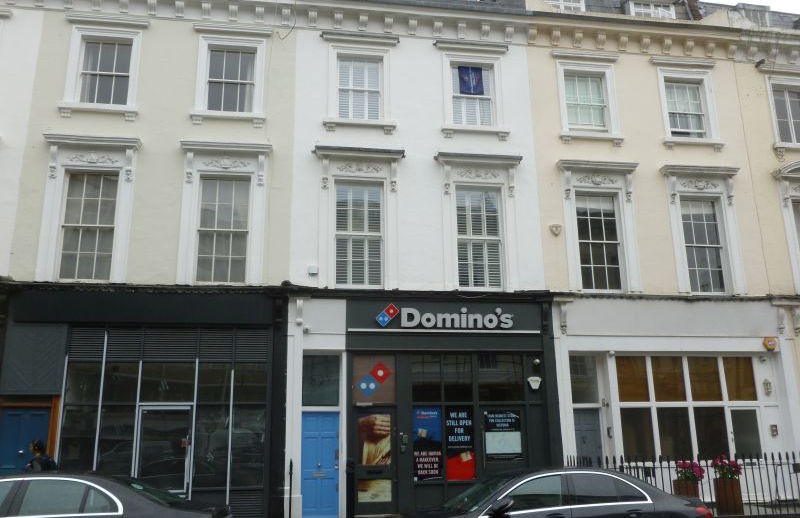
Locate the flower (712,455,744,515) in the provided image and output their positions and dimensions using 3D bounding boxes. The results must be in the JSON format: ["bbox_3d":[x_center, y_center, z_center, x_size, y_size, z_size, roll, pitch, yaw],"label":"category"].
[{"bbox_3d":[6.192,4.270,12.216,0.410,1.060,0.390,1,-14,-9],"label":"flower"}]

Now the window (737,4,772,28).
[{"bbox_3d":[9.805,-6.481,18.042,0.980,1.000,0.600,1,-14,-9],"label":"window"}]

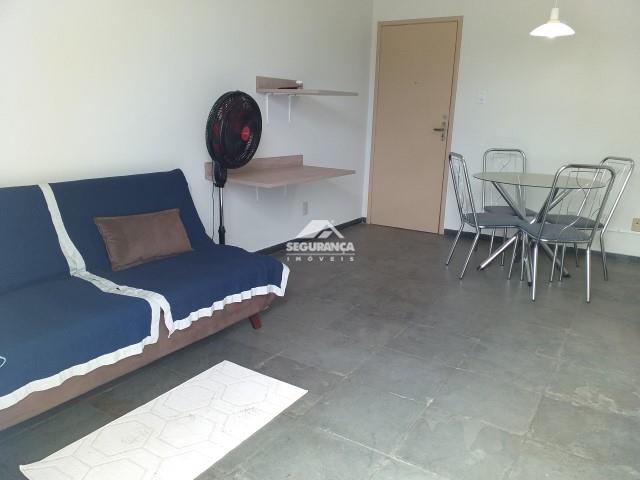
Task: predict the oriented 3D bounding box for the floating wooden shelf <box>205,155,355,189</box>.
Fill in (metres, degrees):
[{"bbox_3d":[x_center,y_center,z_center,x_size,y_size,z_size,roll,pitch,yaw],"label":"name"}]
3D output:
[{"bbox_3d":[-0.244,-0.563,3.816,0.594,0.125,1.232,10,16,32],"label":"floating wooden shelf"}]

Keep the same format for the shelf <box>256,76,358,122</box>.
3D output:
[{"bbox_3d":[-0.087,-1.135,3.923,0.571,0.347,0.650,10,16,32],"label":"shelf"}]

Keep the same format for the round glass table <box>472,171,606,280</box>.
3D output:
[{"bbox_3d":[1.621,-0.099,3.707,0.918,0.741,0.918,10,16,32],"label":"round glass table"}]

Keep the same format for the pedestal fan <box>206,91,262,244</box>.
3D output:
[{"bbox_3d":[-0.641,-0.301,3.140,0.426,1.288,0.482,10,16,32],"label":"pedestal fan"}]

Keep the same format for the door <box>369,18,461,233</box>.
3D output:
[{"bbox_3d":[0.970,-1.170,5.070,0.907,2.134,0.073,10,16,32],"label":"door"}]

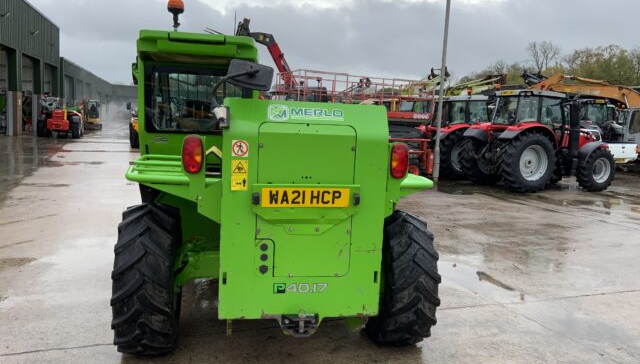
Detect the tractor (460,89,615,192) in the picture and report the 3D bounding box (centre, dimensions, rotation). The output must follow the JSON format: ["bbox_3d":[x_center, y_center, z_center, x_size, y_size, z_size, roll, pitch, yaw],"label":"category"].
[{"bbox_3d":[6.834,-1.267,16.617,4.550,2.880,2.300,0,7,-19],"label":"tractor"}]

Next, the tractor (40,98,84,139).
[{"bbox_3d":[-15.657,-3.937,32.476,2.250,2.320,4.900,0,7,-20],"label":"tractor"}]

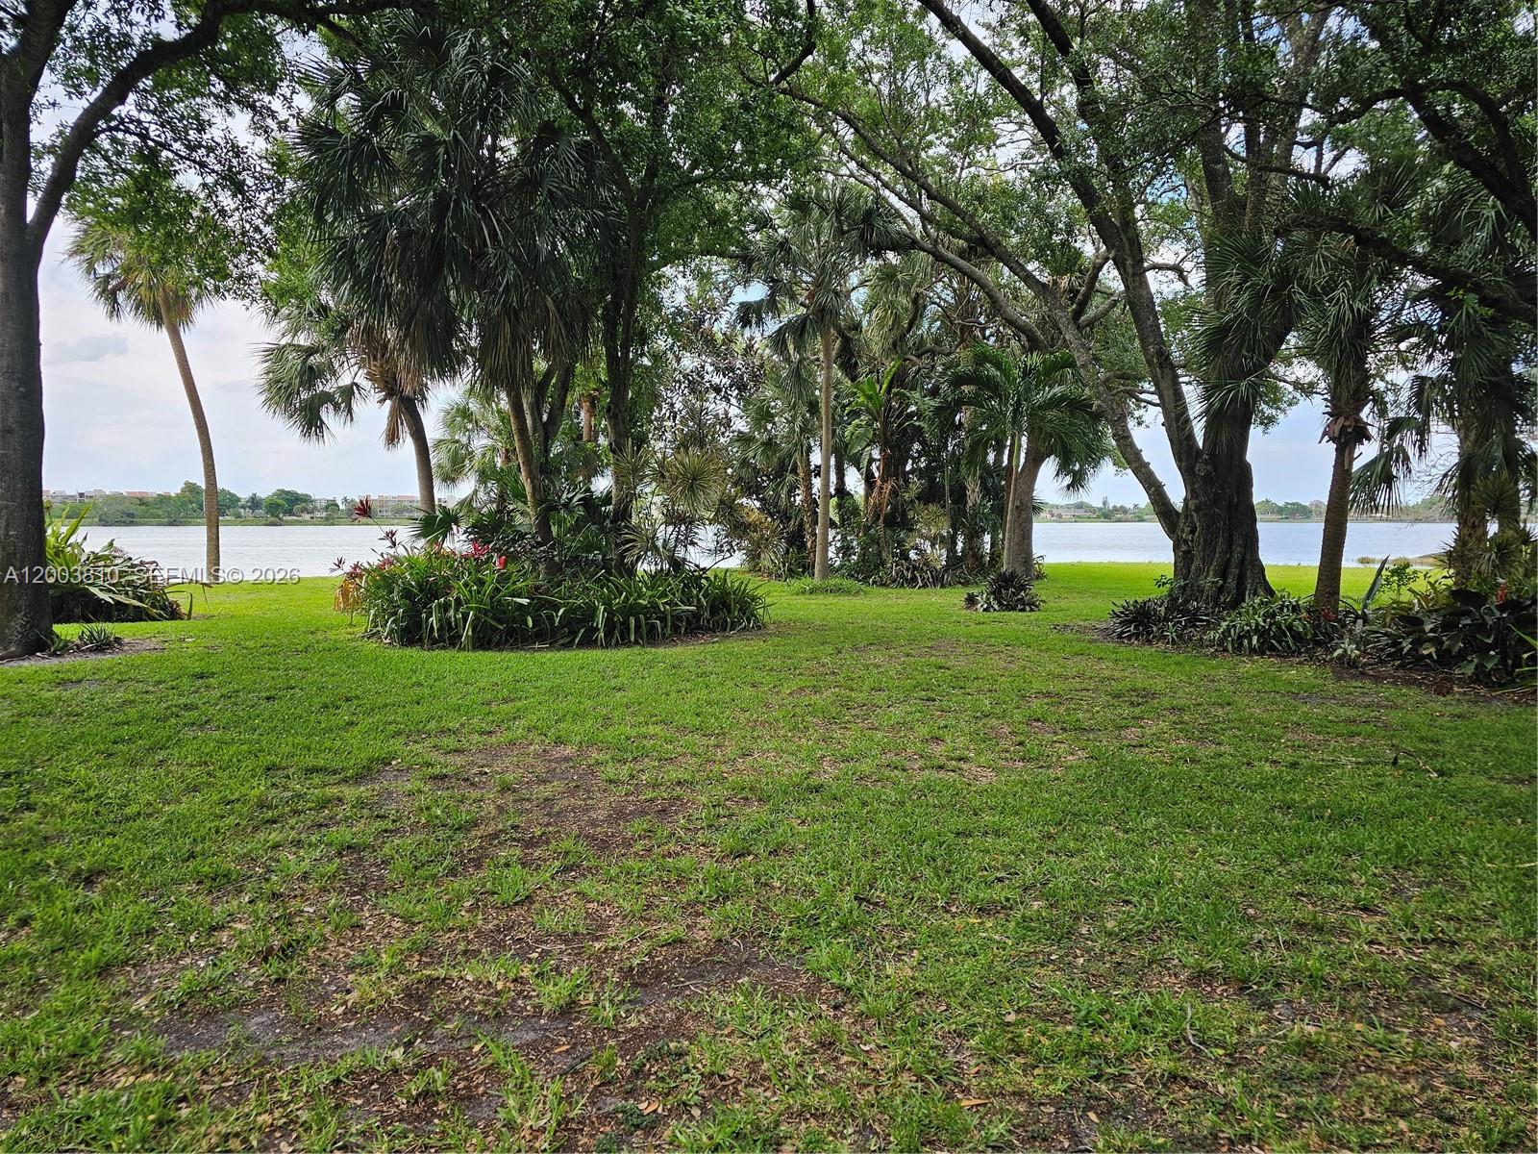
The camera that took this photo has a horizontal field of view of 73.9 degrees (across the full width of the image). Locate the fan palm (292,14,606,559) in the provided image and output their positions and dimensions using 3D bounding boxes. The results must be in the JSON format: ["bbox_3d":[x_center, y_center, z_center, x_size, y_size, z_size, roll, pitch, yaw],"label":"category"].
[{"bbox_3d":[-4.879,-3.906,15.600,4.750,9.320,4.500,0,3,0],"label":"fan palm"}]

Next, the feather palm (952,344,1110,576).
[{"bbox_3d":[4.968,-1.993,19.700,2.960,4.970,3.000,0,3,0],"label":"feather palm"}]

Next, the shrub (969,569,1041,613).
[{"bbox_3d":[4.205,0.233,18.200,1.280,0.700,1.150,0,3,0],"label":"shrub"}]

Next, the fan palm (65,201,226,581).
[{"bbox_3d":[-15.409,-4.666,25.300,3.960,9.780,3.700,0,3,0],"label":"fan palm"}]

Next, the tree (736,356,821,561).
[{"bbox_3d":[0.433,-2.774,26.300,2.570,5.790,2.600,0,3,0],"label":"tree"}]

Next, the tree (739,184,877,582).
[{"bbox_3d":[0.953,-4.381,23.500,3.370,9.320,3.300,0,3,0],"label":"tree"}]

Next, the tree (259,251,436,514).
[{"bbox_3d":[-7.276,-2.576,18.500,3.920,6.340,3.800,0,3,0],"label":"tree"}]

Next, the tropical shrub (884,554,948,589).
[{"bbox_3d":[3.514,-0.144,24.200,1.540,0.760,1.200,0,3,0],"label":"tropical shrub"}]

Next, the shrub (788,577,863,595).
[{"bbox_3d":[1.245,0.191,22.300,1.630,0.330,1.400,0,3,0],"label":"shrub"}]

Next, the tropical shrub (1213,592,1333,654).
[{"bbox_3d":[6.143,0.561,12.500,1.480,0.700,1.200,0,3,0],"label":"tropical shrub"}]

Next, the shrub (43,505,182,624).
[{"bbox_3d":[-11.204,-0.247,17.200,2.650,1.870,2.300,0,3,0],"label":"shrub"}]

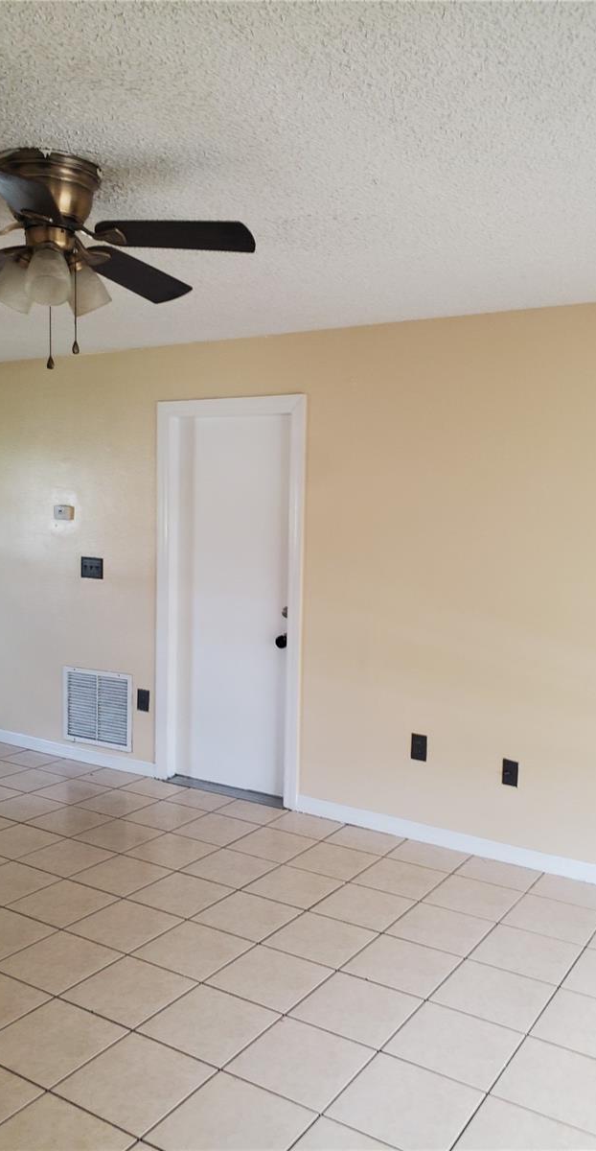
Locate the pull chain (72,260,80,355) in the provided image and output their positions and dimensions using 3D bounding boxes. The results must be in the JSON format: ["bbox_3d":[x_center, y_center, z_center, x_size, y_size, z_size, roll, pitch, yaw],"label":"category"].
[{"bbox_3d":[-0.565,-0.685,2.200,0.017,0.250,0.017,1,5,0],"label":"pull chain"}]

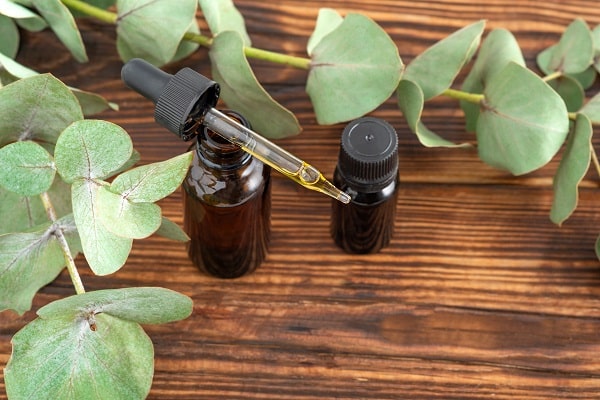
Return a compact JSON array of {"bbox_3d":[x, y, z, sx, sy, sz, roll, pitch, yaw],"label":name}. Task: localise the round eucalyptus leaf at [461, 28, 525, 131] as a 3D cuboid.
[{"bbox_3d":[0.081,-0.049,0.624,0.030,0.012,0.043,25,98,39],"label":"round eucalyptus leaf"}]

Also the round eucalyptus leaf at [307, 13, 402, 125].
[{"bbox_3d":[0.024,-0.054,0.626,0.040,0.011,0.048,1,79,1],"label":"round eucalyptus leaf"}]

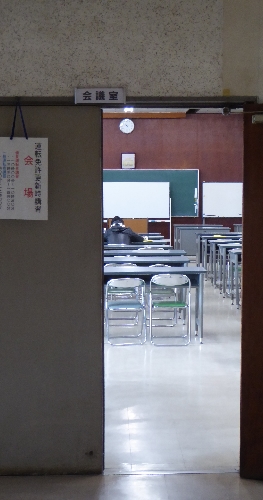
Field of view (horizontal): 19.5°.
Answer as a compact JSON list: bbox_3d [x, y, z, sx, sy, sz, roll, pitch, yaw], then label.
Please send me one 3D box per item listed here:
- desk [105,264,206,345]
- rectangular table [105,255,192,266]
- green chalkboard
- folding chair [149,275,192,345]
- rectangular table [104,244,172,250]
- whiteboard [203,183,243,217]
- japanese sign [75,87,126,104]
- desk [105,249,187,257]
[{"bbox_3d":[-0.121,0.554,7.806,1.717,0.707,0.455,0,5,-1],"label":"desk"},{"bbox_3d":[-0.194,0.468,8.811,1.717,0.707,0.455,0,5,-1],"label":"rectangular table"},{"bbox_3d":[-0.059,-1.400,18.941,3.434,1.179,0.061,0,5,-1],"label":"green chalkboard"},{"bbox_3d":[0.380,0.561,7.661,0.414,0.717,0.465,0,5,-1],"label":"folding chair"},{"bbox_3d":[-0.288,0.302,10.752,1.717,0.707,0.455,0,5,-1],"label":"rectangular table"},{"bbox_3d":[2.392,-1.223,18.707,1.313,0.841,0.051,0,5,-1],"label":"whiteboard"},{"bbox_3d":[-0.160,-0.801,3.994,0.264,0.081,0.018,0,5,-1],"label":"japanese sign"},{"bbox_3d":[-0.176,0.383,9.808,1.717,0.707,0.455,0,5,-1],"label":"desk"}]

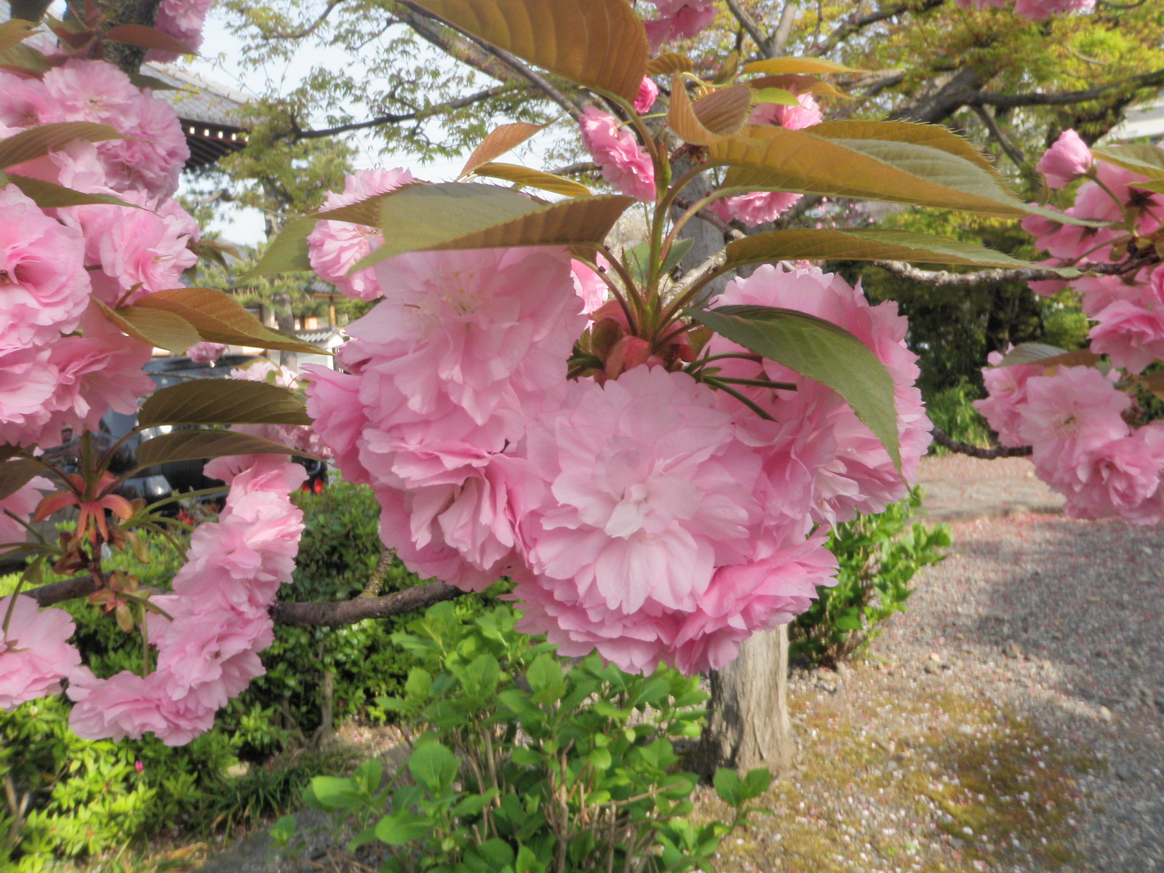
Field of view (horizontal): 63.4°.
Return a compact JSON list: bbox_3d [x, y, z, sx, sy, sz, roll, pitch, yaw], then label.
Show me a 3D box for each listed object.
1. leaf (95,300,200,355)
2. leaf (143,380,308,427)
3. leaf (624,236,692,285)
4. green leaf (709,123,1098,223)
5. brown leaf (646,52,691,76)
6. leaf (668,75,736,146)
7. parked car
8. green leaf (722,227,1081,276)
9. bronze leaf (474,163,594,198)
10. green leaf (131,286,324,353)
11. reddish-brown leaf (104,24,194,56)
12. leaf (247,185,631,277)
[{"bbox_3d":[-0.168,-0.042,0.365,0.038,0.015,0.030,18,4,0],"label":"leaf"},{"bbox_3d":[-0.167,-0.016,0.450,0.092,0.022,0.030,2,3,0],"label":"leaf"},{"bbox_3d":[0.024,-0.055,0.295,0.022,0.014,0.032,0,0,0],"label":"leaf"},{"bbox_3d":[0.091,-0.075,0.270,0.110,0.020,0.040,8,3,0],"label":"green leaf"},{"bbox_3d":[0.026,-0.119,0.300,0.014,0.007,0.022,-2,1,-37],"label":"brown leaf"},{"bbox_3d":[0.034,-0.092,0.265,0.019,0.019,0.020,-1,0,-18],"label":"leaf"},{"bbox_3d":[-4.750,-0.090,11.000,1.700,1.600,4.200,-3,5,-42],"label":"parked car"},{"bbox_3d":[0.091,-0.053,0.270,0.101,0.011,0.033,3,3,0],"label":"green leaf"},{"bbox_3d":[-0.021,-0.109,0.400,0.052,0.011,0.025,12,4,0],"label":"bronze leaf"},{"bbox_3d":[-0.143,-0.047,0.380,0.073,0.017,0.032,15,4,0],"label":"green leaf"},{"bbox_3d":[-0.230,-0.211,0.500,0.046,0.012,0.023,12,4,0],"label":"reddish-brown leaf"},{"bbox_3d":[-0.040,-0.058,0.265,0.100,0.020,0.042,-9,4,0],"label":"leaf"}]

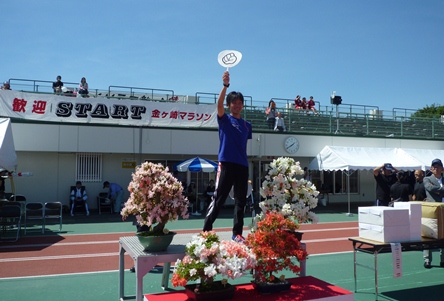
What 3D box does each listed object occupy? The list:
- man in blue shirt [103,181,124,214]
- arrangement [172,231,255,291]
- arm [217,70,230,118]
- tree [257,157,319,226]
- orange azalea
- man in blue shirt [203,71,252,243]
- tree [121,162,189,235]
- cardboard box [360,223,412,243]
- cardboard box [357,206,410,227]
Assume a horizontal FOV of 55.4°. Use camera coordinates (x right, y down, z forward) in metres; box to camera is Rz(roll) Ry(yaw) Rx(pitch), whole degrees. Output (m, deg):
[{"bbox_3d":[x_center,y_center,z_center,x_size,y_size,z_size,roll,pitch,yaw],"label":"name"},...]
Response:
[{"bbox_3d":[-3.614,1.566,14.100,0.680,1.100,0.500,1,-2,-18],"label":"man in blue shirt"},{"bbox_3d":[-0.077,1.019,3.850,0.740,0.560,0.580,1,-2,-23],"label":"arrangement"},{"bbox_3d":[0.017,-0.644,4.870,0.150,0.540,0.160,1,-2,-23],"label":"arm"},{"bbox_3d":[0.777,0.524,5.100,0.740,0.870,0.640,1,-2,-23],"label":"tree"},{"bbox_3d":[0.544,0.946,4.150,0.560,0.710,0.500,1,-2,-23],"label":"orange azalea"},{"bbox_3d":[0.064,0.070,4.900,0.540,1.980,0.400,1,-2,-24],"label":"man in blue shirt"},{"bbox_3d":[-0.712,0.510,4.500,0.660,0.790,0.600,1,-2,-23],"label":"tree"},{"bbox_3d":[2.163,1.083,5.643,0.410,0.205,0.440,1,-2,-22],"label":"cardboard box"},{"bbox_3d":[2.165,0.879,5.649,0.410,0.205,0.440,1,-2,-22],"label":"cardboard box"}]

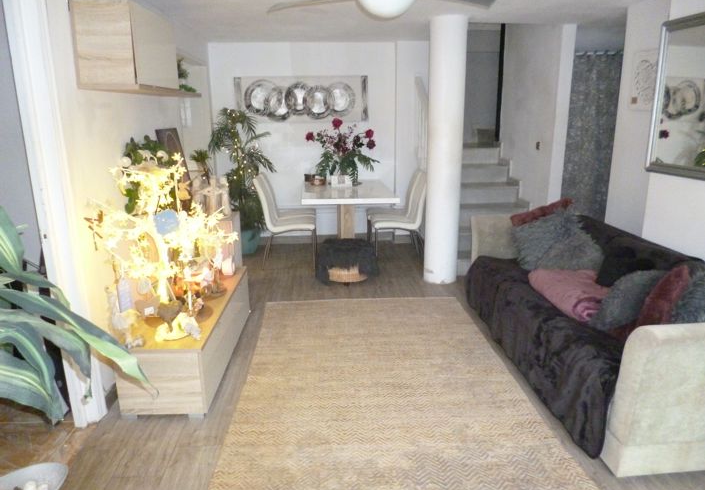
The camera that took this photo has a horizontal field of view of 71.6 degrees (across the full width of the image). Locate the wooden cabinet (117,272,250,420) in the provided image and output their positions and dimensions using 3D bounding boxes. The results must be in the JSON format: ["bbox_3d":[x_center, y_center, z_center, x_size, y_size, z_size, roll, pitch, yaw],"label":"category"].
[{"bbox_3d":[-1.005,0.546,3.131,0.444,0.398,1.331,-1,15,-2],"label":"wooden cabinet"}]

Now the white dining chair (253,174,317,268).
[{"bbox_3d":[-0.680,-0.256,5.094,0.612,0.927,0.474,-1,15,-2],"label":"white dining chair"}]

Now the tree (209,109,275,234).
[{"bbox_3d":[-1.207,-0.807,5.423,0.643,1.339,0.581,-1,15,-2],"label":"tree"}]

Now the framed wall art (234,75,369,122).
[{"bbox_3d":[-0.570,-1.657,5.560,1.518,0.483,0.054,-1,15,-2],"label":"framed wall art"}]

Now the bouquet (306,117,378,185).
[{"bbox_3d":[-0.102,-1.017,5.351,0.773,0.696,0.581,-1,15,-2],"label":"bouquet"}]

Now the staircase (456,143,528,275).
[{"bbox_3d":[1.367,-0.451,5.343,1.010,1.147,1.652,-1,15,-2],"label":"staircase"}]

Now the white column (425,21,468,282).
[{"bbox_3d":[0.815,-0.790,4.404,0.306,2.295,0.306,-1,15,-2],"label":"white column"}]

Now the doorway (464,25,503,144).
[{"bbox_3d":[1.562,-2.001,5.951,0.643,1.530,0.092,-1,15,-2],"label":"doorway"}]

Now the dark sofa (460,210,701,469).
[{"bbox_3d":[1.506,0.324,3.230,0.826,0.742,2.471,-1,15,-2],"label":"dark sofa"}]

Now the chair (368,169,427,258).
[{"bbox_3d":[0.515,-0.287,5.176,0.589,0.927,0.459,-1,15,-2],"label":"chair"}]

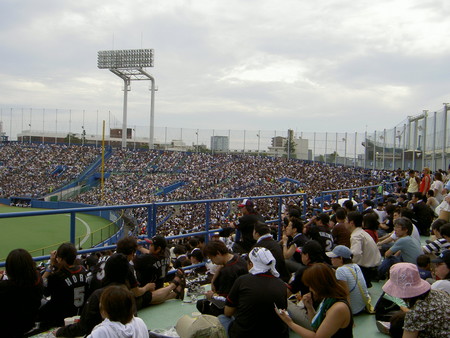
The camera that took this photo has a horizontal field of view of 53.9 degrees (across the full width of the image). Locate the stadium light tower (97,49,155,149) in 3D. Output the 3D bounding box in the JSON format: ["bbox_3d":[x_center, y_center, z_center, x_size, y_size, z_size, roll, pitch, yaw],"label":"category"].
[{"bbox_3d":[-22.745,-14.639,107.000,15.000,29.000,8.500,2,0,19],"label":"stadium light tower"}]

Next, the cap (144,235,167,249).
[{"bbox_3d":[-0.817,0.853,5.200,0.260,0.140,0.180,2,0,7],"label":"cap"}]

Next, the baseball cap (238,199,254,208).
[{"bbox_3d":[0.340,0.551,7.000,0.260,0.140,0.180,2,0,12],"label":"baseball cap"}]

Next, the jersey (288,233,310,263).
[{"bbox_3d":[1.117,1.198,6.500,0.300,0.540,0.430,2,0,25],"label":"jersey"}]

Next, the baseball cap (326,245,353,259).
[{"bbox_3d":[1.191,0.861,4.600,0.270,0.130,0.180,2,0,21],"label":"baseball cap"}]

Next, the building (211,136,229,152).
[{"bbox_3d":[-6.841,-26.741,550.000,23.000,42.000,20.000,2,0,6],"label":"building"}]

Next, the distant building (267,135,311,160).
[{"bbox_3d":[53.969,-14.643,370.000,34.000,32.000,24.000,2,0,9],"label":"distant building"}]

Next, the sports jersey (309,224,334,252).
[{"bbox_3d":[1.702,1.261,7.800,0.450,0.550,0.300,2,0,-35],"label":"sports jersey"}]

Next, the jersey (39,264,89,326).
[{"bbox_3d":[-1.587,1.249,4.400,0.300,0.590,0.450,2,0,41],"label":"jersey"}]

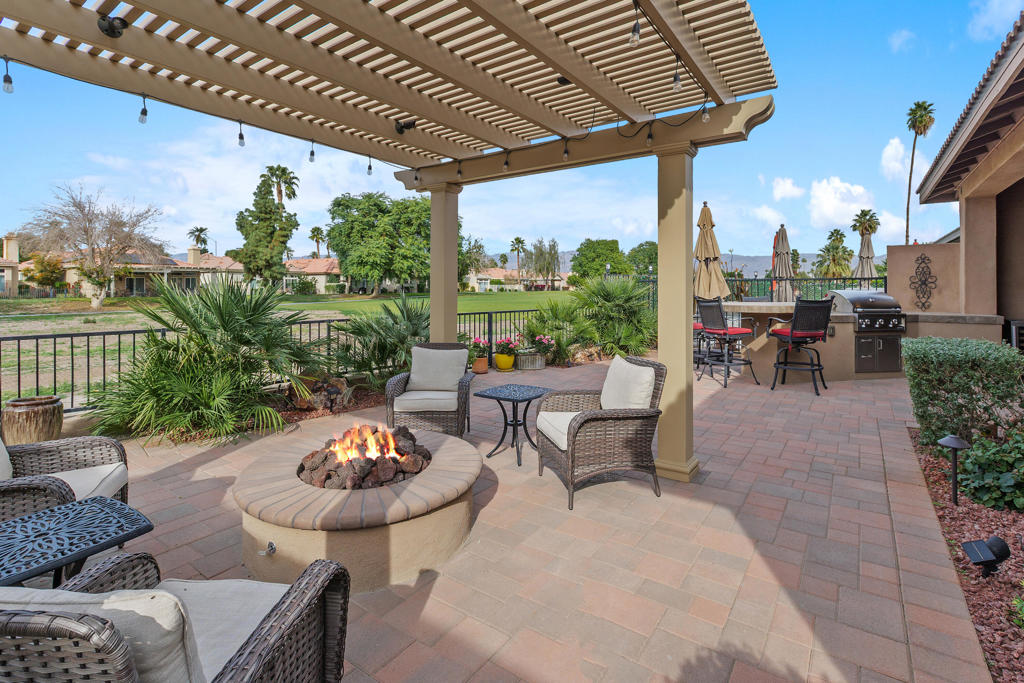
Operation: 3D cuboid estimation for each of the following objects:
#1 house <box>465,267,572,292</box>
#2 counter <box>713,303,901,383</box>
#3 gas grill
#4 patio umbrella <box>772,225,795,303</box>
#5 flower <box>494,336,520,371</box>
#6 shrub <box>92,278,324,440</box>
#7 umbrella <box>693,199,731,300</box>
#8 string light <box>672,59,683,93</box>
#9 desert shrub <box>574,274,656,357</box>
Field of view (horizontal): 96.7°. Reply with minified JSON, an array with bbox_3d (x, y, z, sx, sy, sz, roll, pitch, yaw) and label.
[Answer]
[{"bbox_3d":[1.184,-13.351,98.000,22.000,5.400,13.000,-1,5,-15],"label":"house"},{"bbox_3d":[4.200,0.003,6.575,2.650,1.070,1.000,-1,5,-10],"label":"counter"},{"bbox_3d":[5.130,-0.193,6.650,0.820,1.170,0.620,-1,4,-8],"label":"gas grill"},{"bbox_3d":[5.680,-1.190,9.500,0.460,2.500,0.460,0,4,0],"label":"patio umbrella"},{"bbox_3d":[-0.103,0.191,7.197,0.380,0.540,0.370,0,5,0],"label":"flower"},{"bbox_3d":[-3.169,0.068,4.761,2.150,1.400,1.750,-3,6,-30],"label":"shrub"},{"bbox_3d":[3.100,-0.866,7.100,0.560,2.580,0.560,0,4,0],"label":"umbrella"},{"bbox_3d":[0.873,-1.403,2.400,0.052,0.178,0.052,0,5,0],"label":"string light"},{"bbox_3d":[1.933,-0.519,8.500,1.520,1.460,1.380,0,4,0],"label":"desert shrub"}]

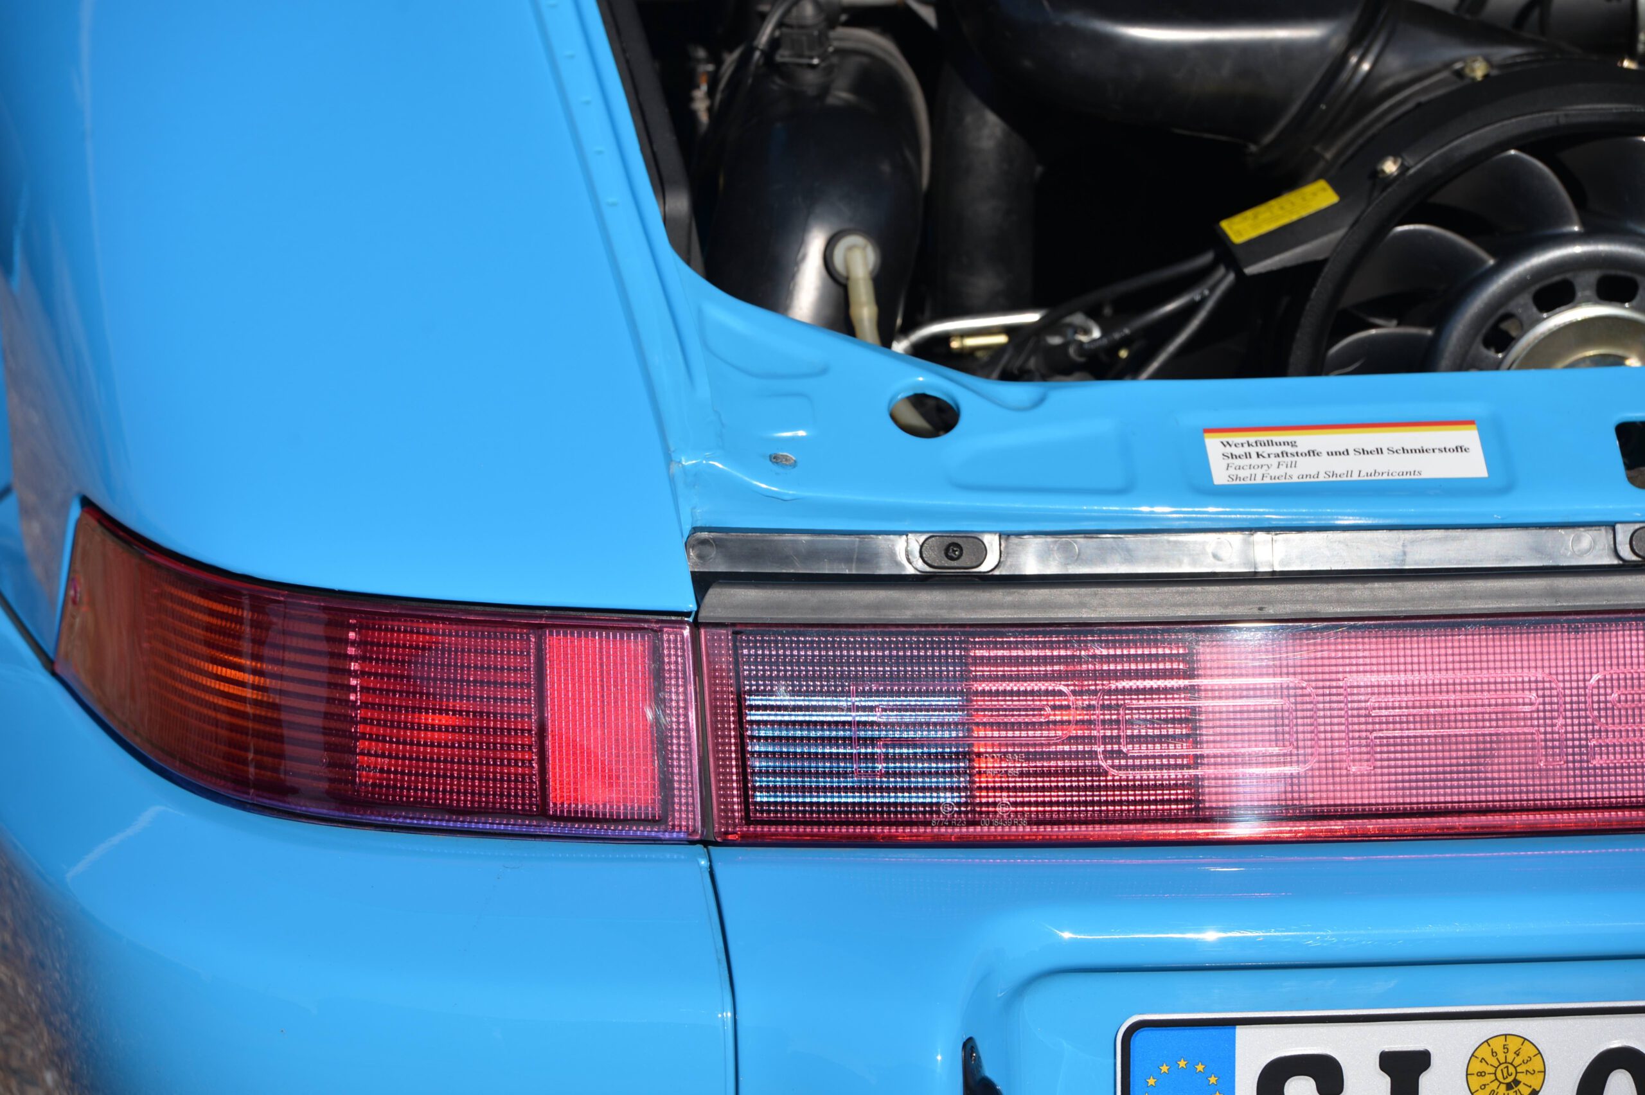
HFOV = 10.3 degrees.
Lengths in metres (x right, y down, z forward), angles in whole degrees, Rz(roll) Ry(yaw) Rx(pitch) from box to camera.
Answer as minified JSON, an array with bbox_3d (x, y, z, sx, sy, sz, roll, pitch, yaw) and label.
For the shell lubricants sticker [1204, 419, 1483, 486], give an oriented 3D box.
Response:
[{"bbox_3d":[0.230,-0.042,4.012,0.121,0.001,0.040,-2,39,-5],"label":"shell lubricants sticker"}]

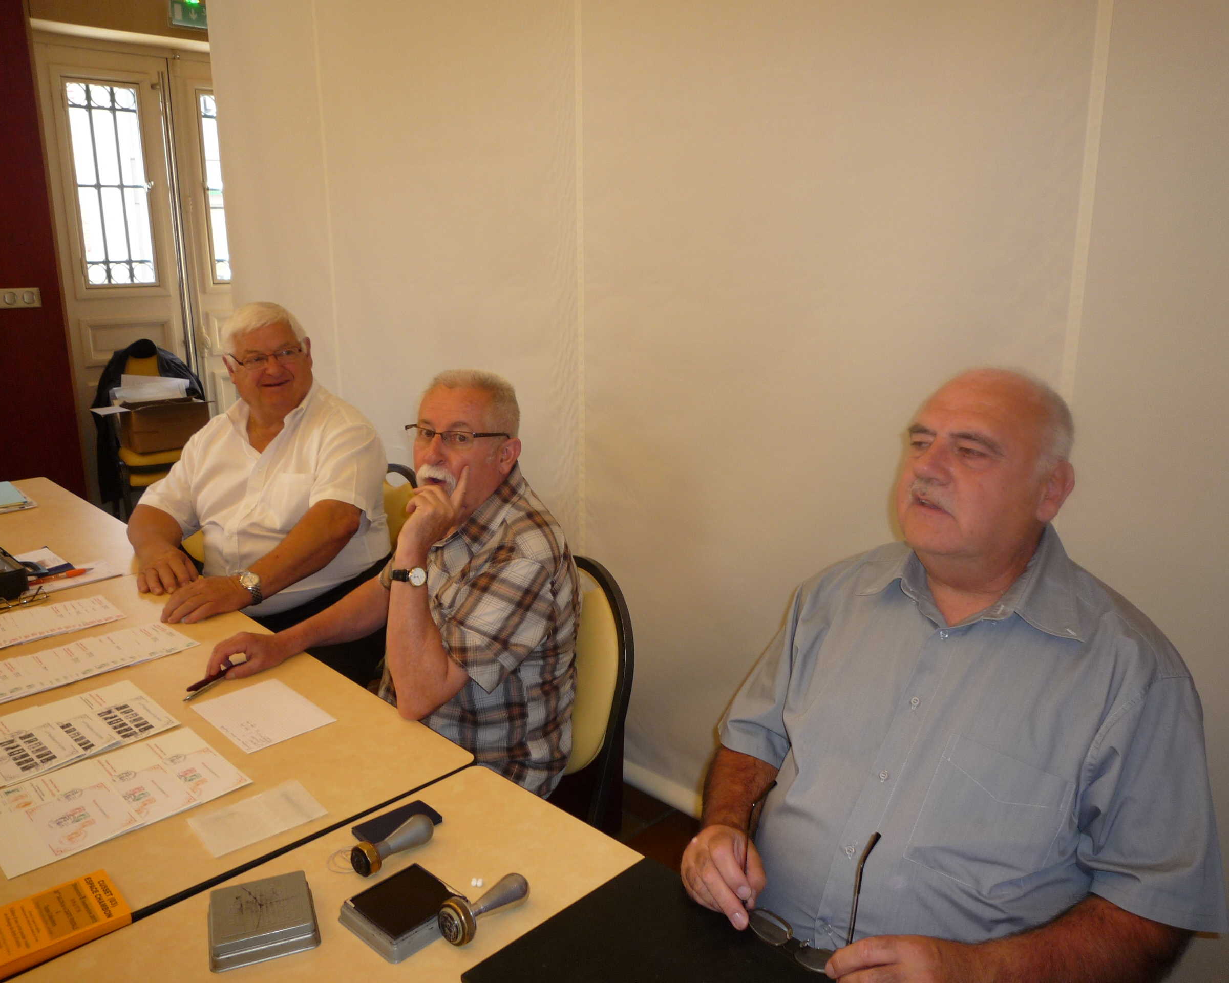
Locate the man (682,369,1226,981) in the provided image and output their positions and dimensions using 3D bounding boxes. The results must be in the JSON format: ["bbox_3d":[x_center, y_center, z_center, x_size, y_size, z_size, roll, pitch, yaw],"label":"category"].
[{"bbox_3d":[0.354,0.533,1.190,0.750,1.320,0.620,-13,19,-40],"label":"man"}]

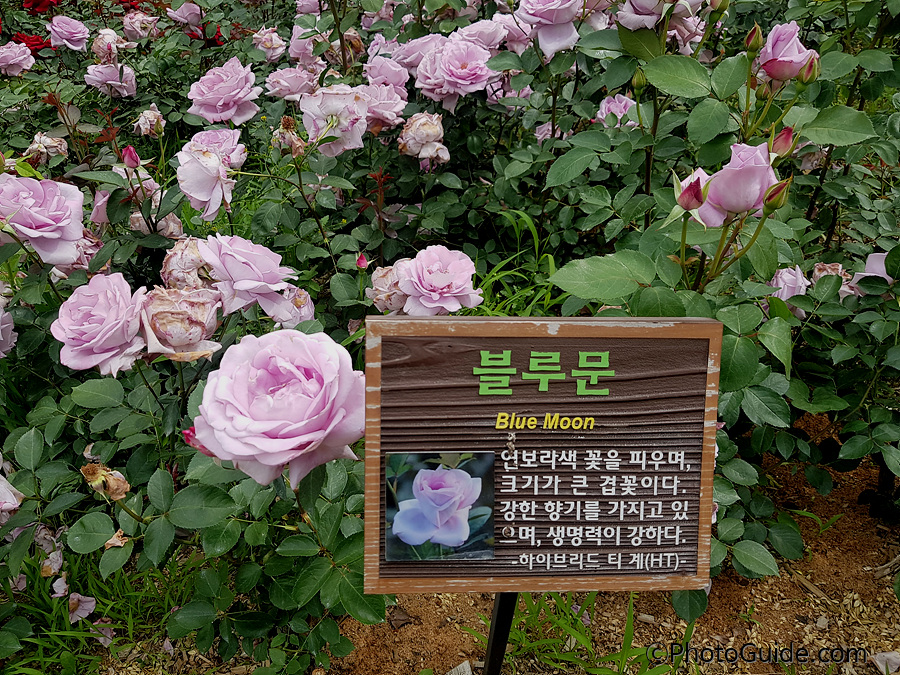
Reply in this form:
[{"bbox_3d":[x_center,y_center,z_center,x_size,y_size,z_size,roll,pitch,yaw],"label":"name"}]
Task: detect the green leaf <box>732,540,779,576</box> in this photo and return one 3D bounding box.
[{"bbox_3d":[0.371,0.268,0.820,0.069,0.012,0.042,30,65,16],"label":"green leaf"}]

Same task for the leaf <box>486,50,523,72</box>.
[{"bbox_3d":[0.085,-0.429,1.050,0.057,0.014,0.042,-9,38,-12],"label":"leaf"}]

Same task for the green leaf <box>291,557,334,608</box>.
[{"bbox_3d":[-0.133,0.240,0.660,0.037,0.012,0.053,29,62,26],"label":"green leaf"}]

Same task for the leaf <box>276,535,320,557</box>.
[{"bbox_3d":[-0.155,0.212,0.690,0.045,0.012,0.028,-2,37,-2],"label":"leaf"}]

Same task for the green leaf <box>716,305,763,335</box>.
[{"bbox_3d":[0.325,-0.020,0.760,0.049,0.015,0.056,8,41,15],"label":"green leaf"}]

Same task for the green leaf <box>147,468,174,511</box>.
[{"bbox_3d":[-0.306,0.164,0.720,0.032,0.012,0.054,-18,61,-11],"label":"green leaf"}]

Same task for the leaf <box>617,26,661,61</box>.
[{"bbox_3d":[0.203,-0.326,0.740,0.042,0.012,0.076,-24,67,-18],"label":"leaf"}]

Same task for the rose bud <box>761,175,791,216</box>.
[{"bbox_3d":[0.291,-0.126,0.600,0.019,0.038,0.019,33,13,16],"label":"rose bud"}]

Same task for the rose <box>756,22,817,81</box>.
[{"bbox_3d":[0.369,-0.312,0.740,0.062,0.063,0.060,21,34,25],"label":"rose"}]

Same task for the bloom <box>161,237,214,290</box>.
[{"bbox_3d":[-0.337,-0.094,0.870,0.073,0.068,0.072,0,32,0],"label":"bloom"}]

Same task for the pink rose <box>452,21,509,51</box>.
[{"bbox_3d":[0.046,-0.464,1.050,0.088,0.055,0.082,1,27,2],"label":"pink rose"}]

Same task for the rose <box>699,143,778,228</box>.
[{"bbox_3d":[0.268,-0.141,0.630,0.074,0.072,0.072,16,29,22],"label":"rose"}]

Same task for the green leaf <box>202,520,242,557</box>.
[{"bbox_3d":[-0.249,0.220,0.740,0.037,0.012,0.054,28,61,17],"label":"green leaf"}]

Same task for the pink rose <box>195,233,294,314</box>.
[{"bbox_3d":[-0.247,-0.076,0.820,0.120,0.090,0.110,11,27,-18],"label":"pink rose"}]

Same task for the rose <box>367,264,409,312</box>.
[{"bbox_3d":[-0.084,-0.070,0.970,0.077,0.077,0.075,4,29,8],"label":"rose"}]

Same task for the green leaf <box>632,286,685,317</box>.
[{"bbox_3d":[0.188,-0.028,0.610,0.048,0.012,0.050,-8,54,-6],"label":"green leaf"}]

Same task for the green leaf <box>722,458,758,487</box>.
[{"bbox_3d":[0.373,0.175,0.869,0.047,0.012,0.036,29,67,30],"label":"green leaf"}]

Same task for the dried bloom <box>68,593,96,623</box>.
[{"bbox_3d":[-0.609,0.447,1.120,0.047,0.025,0.045,0,32,0],"label":"dried bloom"}]

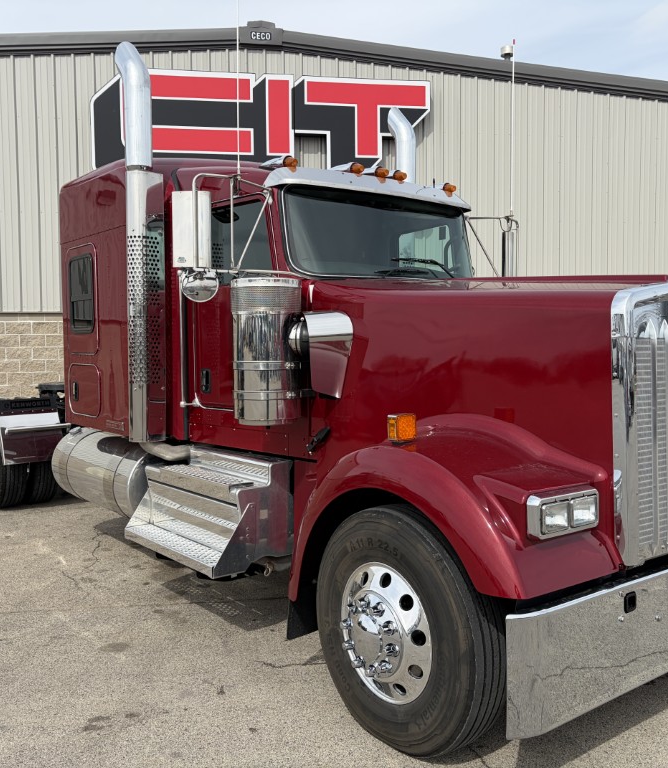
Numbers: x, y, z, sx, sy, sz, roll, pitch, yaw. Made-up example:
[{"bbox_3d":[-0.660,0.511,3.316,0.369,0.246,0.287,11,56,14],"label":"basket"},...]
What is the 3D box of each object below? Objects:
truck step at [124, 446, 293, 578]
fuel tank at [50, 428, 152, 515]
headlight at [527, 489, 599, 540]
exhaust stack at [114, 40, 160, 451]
[{"bbox_3d":[-0.888,0.785,5.120,0.520,0.640,1.252,-1,3,-38],"label":"truck step"},{"bbox_3d":[-1.685,0.726,6.184,0.635,0.635,1.680,-2,3,-38],"label":"fuel tank"},{"bbox_3d":[0.862,0.483,2.936,0.395,0.164,0.100,-1,3,-38],"label":"headlight"},{"bbox_3d":[-1.369,-0.961,5.314,0.210,2.710,0.350,-1,3,-38],"label":"exhaust stack"}]

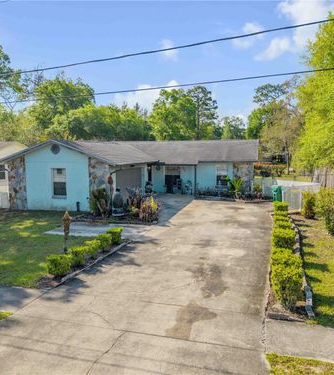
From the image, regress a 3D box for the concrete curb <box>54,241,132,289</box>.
[{"bbox_3d":[-2.064,2.164,10.659,0.250,0.140,4.296,3,7,20],"label":"concrete curb"}]

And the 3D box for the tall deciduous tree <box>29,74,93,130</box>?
[{"bbox_3d":[-13.314,-7.723,43.435,8.000,12.992,8.000,0,6,0],"label":"tall deciduous tree"}]

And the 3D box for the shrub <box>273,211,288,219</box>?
[{"bbox_3d":[4.709,1.415,14.427,0.520,0.720,0.650,2,7,17],"label":"shrub"}]

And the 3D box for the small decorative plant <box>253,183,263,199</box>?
[{"bbox_3d":[6.151,0.206,23.242,0.620,1.000,0.600,2,7,17],"label":"small decorative plant"}]

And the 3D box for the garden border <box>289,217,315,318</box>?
[{"bbox_3d":[4.364,1.957,11.630,0.350,0.200,9.677,1,7,17],"label":"garden border"}]

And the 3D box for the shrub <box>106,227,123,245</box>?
[{"bbox_3d":[-1.877,1.701,12.674,0.600,0.620,0.580,-1,7,0],"label":"shrub"}]

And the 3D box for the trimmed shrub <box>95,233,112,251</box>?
[{"bbox_3d":[-2.074,1.865,11.476,0.550,0.520,0.500,2,6,17],"label":"trimmed shrub"}]

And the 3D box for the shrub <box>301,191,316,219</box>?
[{"bbox_3d":[7.172,0.851,17.467,0.650,1.300,0.650,0,6,0],"label":"shrub"}]

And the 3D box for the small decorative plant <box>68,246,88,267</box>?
[{"bbox_3d":[-2.637,2.027,10.294,0.420,0.500,0.420,3,7,20],"label":"small decorative plant"}]

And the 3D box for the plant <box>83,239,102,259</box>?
[{"bbox_3d":[-2.327,1.927,10.876,0.520,0.520,0.500,0,6,0],"label":"plant"}]

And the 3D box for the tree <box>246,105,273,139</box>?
[{"bbox_3d":[13.552,-6.812,49.561,4.800,9.914,4.800,0,6,0],"label":"tree"}]

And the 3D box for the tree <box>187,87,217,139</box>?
[{"bbox_3d":[6.348,-11.125,62.840,4.900,13.774,4.700,2,7,17],"label":"tree"}]

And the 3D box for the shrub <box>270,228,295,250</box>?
[{"bbox_3d":[4.026,1.708,11.894,0.780,0.620,0.700,1,8,18],"label":"shrub"}]

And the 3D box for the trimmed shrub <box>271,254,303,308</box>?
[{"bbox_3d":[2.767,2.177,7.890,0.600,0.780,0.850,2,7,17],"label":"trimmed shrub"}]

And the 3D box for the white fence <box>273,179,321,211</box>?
[{"bbox_3d":[8.095,0.478,21.543,2.400,1.200,4.200,2,6,17],"label":"white fence"}]

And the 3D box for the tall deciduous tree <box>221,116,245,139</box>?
[{"bbox_3d":[15.409,-11.537,80.579,5.307,9.304,5.307,1,8,18],"label":"tall deciduous tree"}]

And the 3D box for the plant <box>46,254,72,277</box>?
[{"bbox_3d":[-3.011,2.093,9.578,0.520,0.540,0.500,3,7,20],"label":"plant"}]

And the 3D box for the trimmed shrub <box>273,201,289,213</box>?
[{"bbox_3d":[6.228,1.061,18.826,0.750,0.600,0.600,2,6,17],"label":"trimmed shrub"}]

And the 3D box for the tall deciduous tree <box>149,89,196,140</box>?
[{"bbox_3d":[0.799,-8.559,50.699,6.490,11.238,6.490,1,8,18],"label":"tall deciduous tree"}]

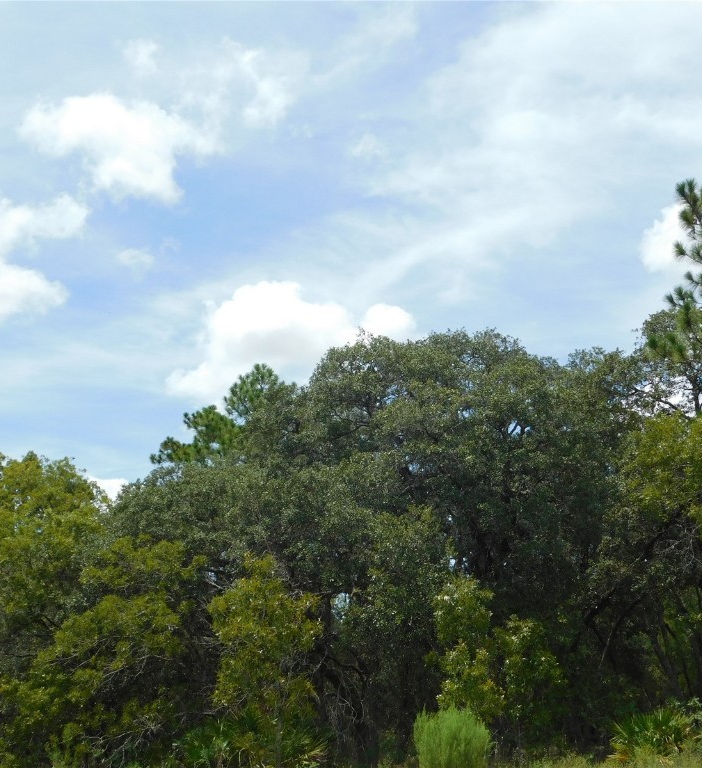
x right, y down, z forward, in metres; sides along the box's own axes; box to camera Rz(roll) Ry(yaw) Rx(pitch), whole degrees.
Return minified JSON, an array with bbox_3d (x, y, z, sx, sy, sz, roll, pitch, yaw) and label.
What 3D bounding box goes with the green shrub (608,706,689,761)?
[{"bbox_3d":[5.550,6.507,22.000,1.500,1.000,1.300,-3,-14,13],"label":"green shrub"}]

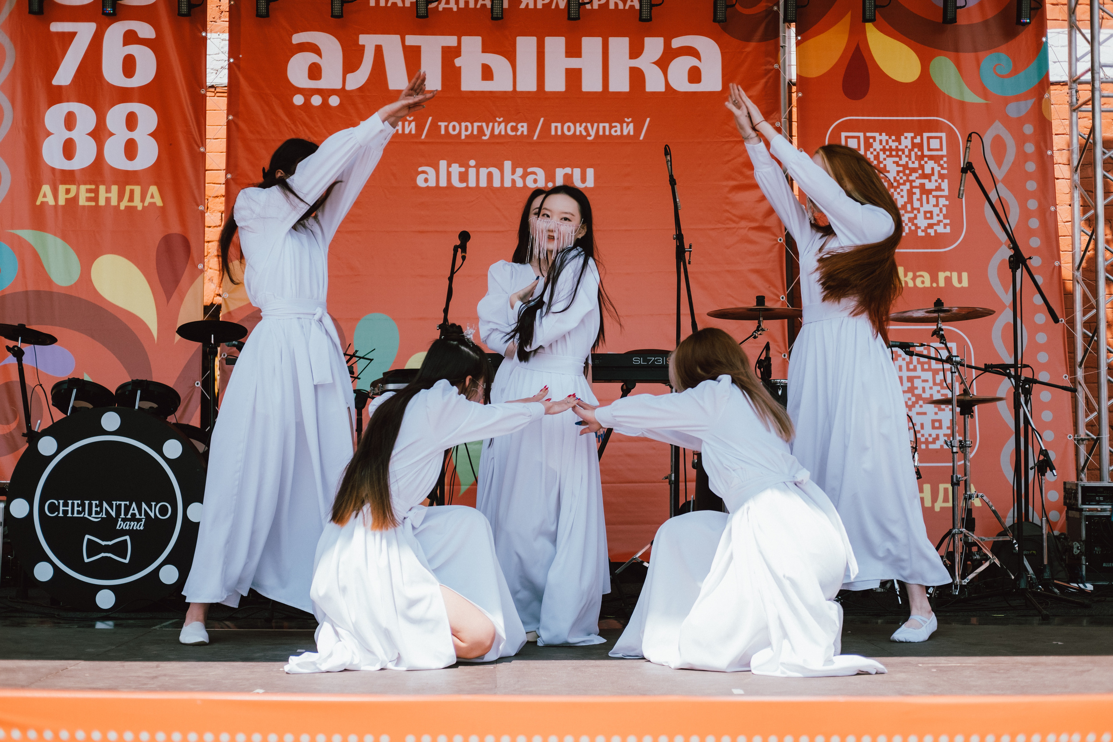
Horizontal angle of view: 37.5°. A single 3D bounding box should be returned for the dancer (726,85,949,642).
[{"bbox_3d":[0.920,-0.026,5.411,0.680,1.810,0.600,3,-5,-44],"label":"dancer"}]

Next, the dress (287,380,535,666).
[{"bbox_3d":[-0.400,0.434,4.803,0.780,0.820,0.570,2,-4,-25],"label":"dress"}]

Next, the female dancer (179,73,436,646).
[{"bbox_3d":[-0.807,-0.039,5.309,0.720,1.840,0.530,-2,-4,38],"label":"female dancer"}]

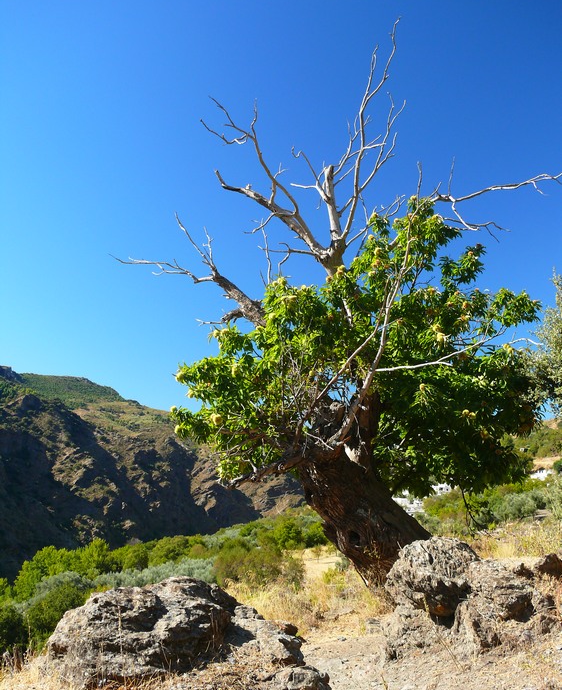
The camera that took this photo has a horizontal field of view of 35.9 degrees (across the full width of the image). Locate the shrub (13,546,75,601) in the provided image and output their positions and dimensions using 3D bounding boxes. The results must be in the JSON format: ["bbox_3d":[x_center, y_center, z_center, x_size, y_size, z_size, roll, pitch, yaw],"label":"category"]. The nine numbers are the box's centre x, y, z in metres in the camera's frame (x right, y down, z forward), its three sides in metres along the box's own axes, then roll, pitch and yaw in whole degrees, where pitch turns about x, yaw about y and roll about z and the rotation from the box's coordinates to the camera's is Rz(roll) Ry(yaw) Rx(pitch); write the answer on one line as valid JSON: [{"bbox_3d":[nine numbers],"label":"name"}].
[{"bbox_3d":[-10.965,10.596,40.000,2.900,2.600,2.600,0,-6,0],"label":"shrub"}]

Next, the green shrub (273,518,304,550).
[{"bbox_3d":[0.476,12.030,55.000,2.050,2.050,1.900,0,-6,0],"label":"green shrub"}]

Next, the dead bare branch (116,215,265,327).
[{"bbox_3d":[-0.888,-0.731,8.500,1.450,1.120,0.750,0,-6,0],"label":"dead bare branch"}]

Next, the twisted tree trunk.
[{"bbox_3d":[0.819,1.712,8.500,1.280,1.350,0.900,0,-6,0],"label":"twisted tree trunk"}]

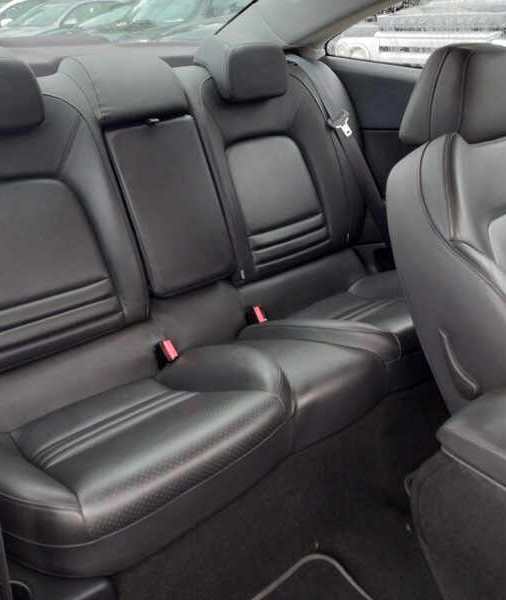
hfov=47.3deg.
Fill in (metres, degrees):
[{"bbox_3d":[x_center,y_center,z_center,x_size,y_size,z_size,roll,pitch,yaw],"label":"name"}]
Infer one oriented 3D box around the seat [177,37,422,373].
[{"bbox_3d":[0.245,-0.293,1.544,0.551,0.738,0.894,-21,34,-34],"label":"seat"}]

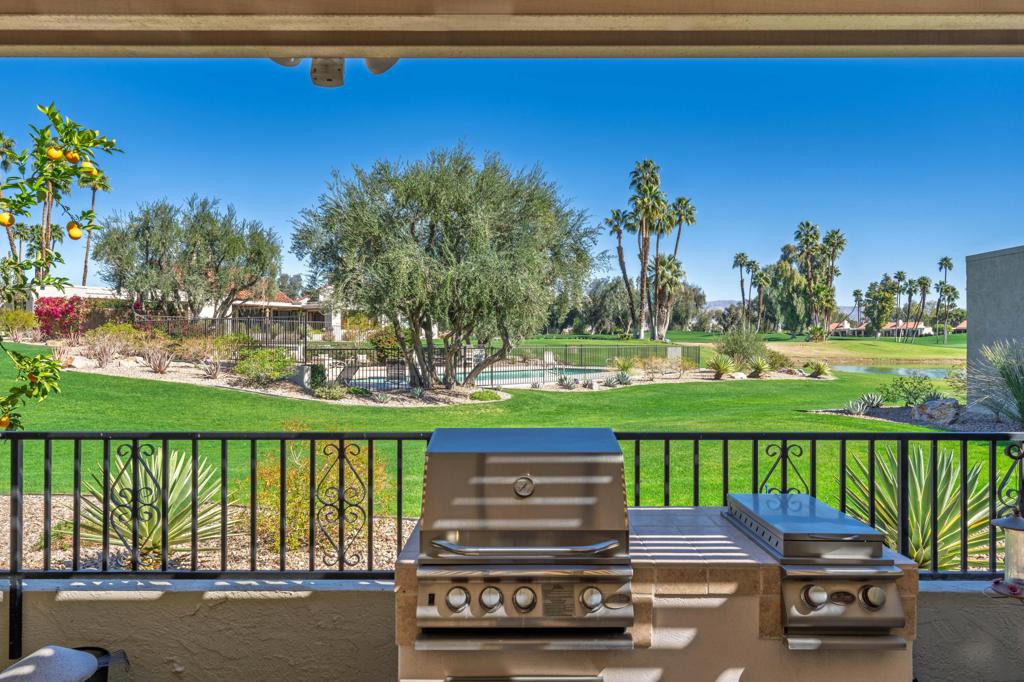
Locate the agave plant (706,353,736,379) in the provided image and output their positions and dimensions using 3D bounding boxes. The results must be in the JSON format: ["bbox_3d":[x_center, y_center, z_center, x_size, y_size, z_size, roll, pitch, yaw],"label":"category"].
[{"bbox_3d":[8.803,1.072,28.700,1.220,1.093,1.178,0,0,0],"label":"agave plant"}]

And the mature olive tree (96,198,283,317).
[{"bbox_3d":[-15.930,-3.412,33.500,9.131,7.560,8.200,0,0,0],"label":"mature olive tree"}]

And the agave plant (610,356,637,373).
[{"bbox_3d":[5.498,1.178,33.500,1.227,0.835,1.150,0,0,0],"label":"agave plant"}]

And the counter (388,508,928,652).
[{"bbox_3d":[0.487,1.202,2.687,1.752,0.900,0.795,0,0,0],"label":"counter"}]

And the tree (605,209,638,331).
[{"bbox_3d":[11.714,-7.328,73.000,3.637,13.693,3.300,0,0,0],"label":"tree"}]

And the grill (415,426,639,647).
[{"bbox_3d":[0.044,0.671,2.471,0.706,0.653,0.583,0,0,0],"label":"grill"}]

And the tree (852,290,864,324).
[{"bbox_3d":[111.547,-9.511,220.000,3.708,14.830,3.708,0,0,0],"label":"tree"}]

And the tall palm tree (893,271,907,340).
[{"bbox_3d":[90.973,-8.206,160.000,3.283,16.530,3.283,0,0,0],"label":"tall palm tree"}]

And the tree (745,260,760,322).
[{"bbox_3d":[50.045,-10.092,142.000,3.329,14.150,3.100,0,0,0],"label":"tree"}]

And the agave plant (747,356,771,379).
[{"bbox_3d":[10.794,1.145,29.700,1.001,0.936,1.001,0,0,0],"label":"agave plant"}]

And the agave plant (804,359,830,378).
[{"bbox_3d":[13.496,1.200,30.000,1.055,0.857,1.055,0,0,0],"label":"agave plant"}]

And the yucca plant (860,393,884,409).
[{"bbox_3d":[9.403,1.552,17.800,0.626,0.417,0.600,0,0,0],"label":"yucca plant"}]

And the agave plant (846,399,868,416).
[{"bbox_3d":[7.428,1.422,14.700,0.517,0.377,0.495,0,0,0],"label":"agave plant"}]

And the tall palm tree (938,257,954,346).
[{"bbox_3d":[87.868,-8.392,138.000,3.236,18.200,3.200,0,0,0],"label":"tall palm tree"}]

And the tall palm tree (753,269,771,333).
[{"bbox_3d":[51.814,-8.220,142.000,3.746,13.318,3.746,0,0,0],"label":"tall palm tree"}]

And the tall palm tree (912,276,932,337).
[{"bbox_3d":[95.045,-7.525,158.000,4.631,15.513,4.168,0,0,0],"label":"tall palm tree"}]

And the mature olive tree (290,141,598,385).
[{"bbox_3d":[-2.522,-2.747,25.500,11.360,9.043,10.300,0,0,0],"label":"mature olive tree"}]

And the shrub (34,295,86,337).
[{"bbox_3d":[-25.804,-1.372,39.000,2.750,2.343,2.200,0,0,0],"label":"shrub"}]

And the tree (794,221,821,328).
[{"bbox_3d":[42.437,-9.407,98.000,3.734,15.797,3.600,0,0,0],"label":"tree"}]

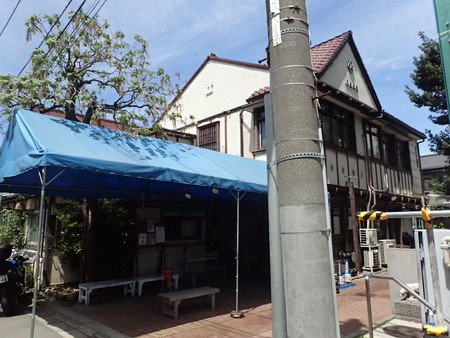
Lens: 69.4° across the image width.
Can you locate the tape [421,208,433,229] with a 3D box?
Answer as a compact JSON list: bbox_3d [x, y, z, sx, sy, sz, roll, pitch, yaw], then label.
[{"bbox_3d":[2.231,0.548,3.600,0.100,0.210,0.100,8,-13,-43],"label":"tape"}]

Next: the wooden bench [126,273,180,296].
[{"bbox_3d":[-1.730,2.840,8.047,1.164,0.376,0.422,8,-13,-43],"label":"wooden bench"}]

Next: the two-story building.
[{"bbox_3d":[3.464,-0.054,15.192,10.455,8.343,7.879,8,-13,-43],"label":"two-story building"}]

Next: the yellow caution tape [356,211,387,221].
[{"bbox_3d":[1.829,0.577,4.033,0.100,0.105,0.350,8,-13,-43],"label":"yellow caution tape"}]

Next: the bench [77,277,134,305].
[{"bbox_3d":[-2.611,2.716,7.257,1.154,0.376,0.422,8,-13,-43],"label":"bench"}]

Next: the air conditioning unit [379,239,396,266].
[{"bbox_3d":[6.099,3.191,12.378,0.875,0.845,0.330,8,-13,-43],"label":"air conditioning unit"}]

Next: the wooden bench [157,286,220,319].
[{"bbox_3d":[-0.664,2.493,6.047,1.154,0.381,0.412,8,-13,-43],"label":"wooden bench"}]

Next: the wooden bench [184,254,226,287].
[{"bbox_3d":[-0.517,2.848,9.304,1.277,0.752,0.505,8,-13,-43],"label":"wooden bench"}]

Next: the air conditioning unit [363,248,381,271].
[{"bbox_3d":[5.091,3.126,11.342,0.772,0.567,0.309,8,-13,-43],"label":"air conditioning unit"}]

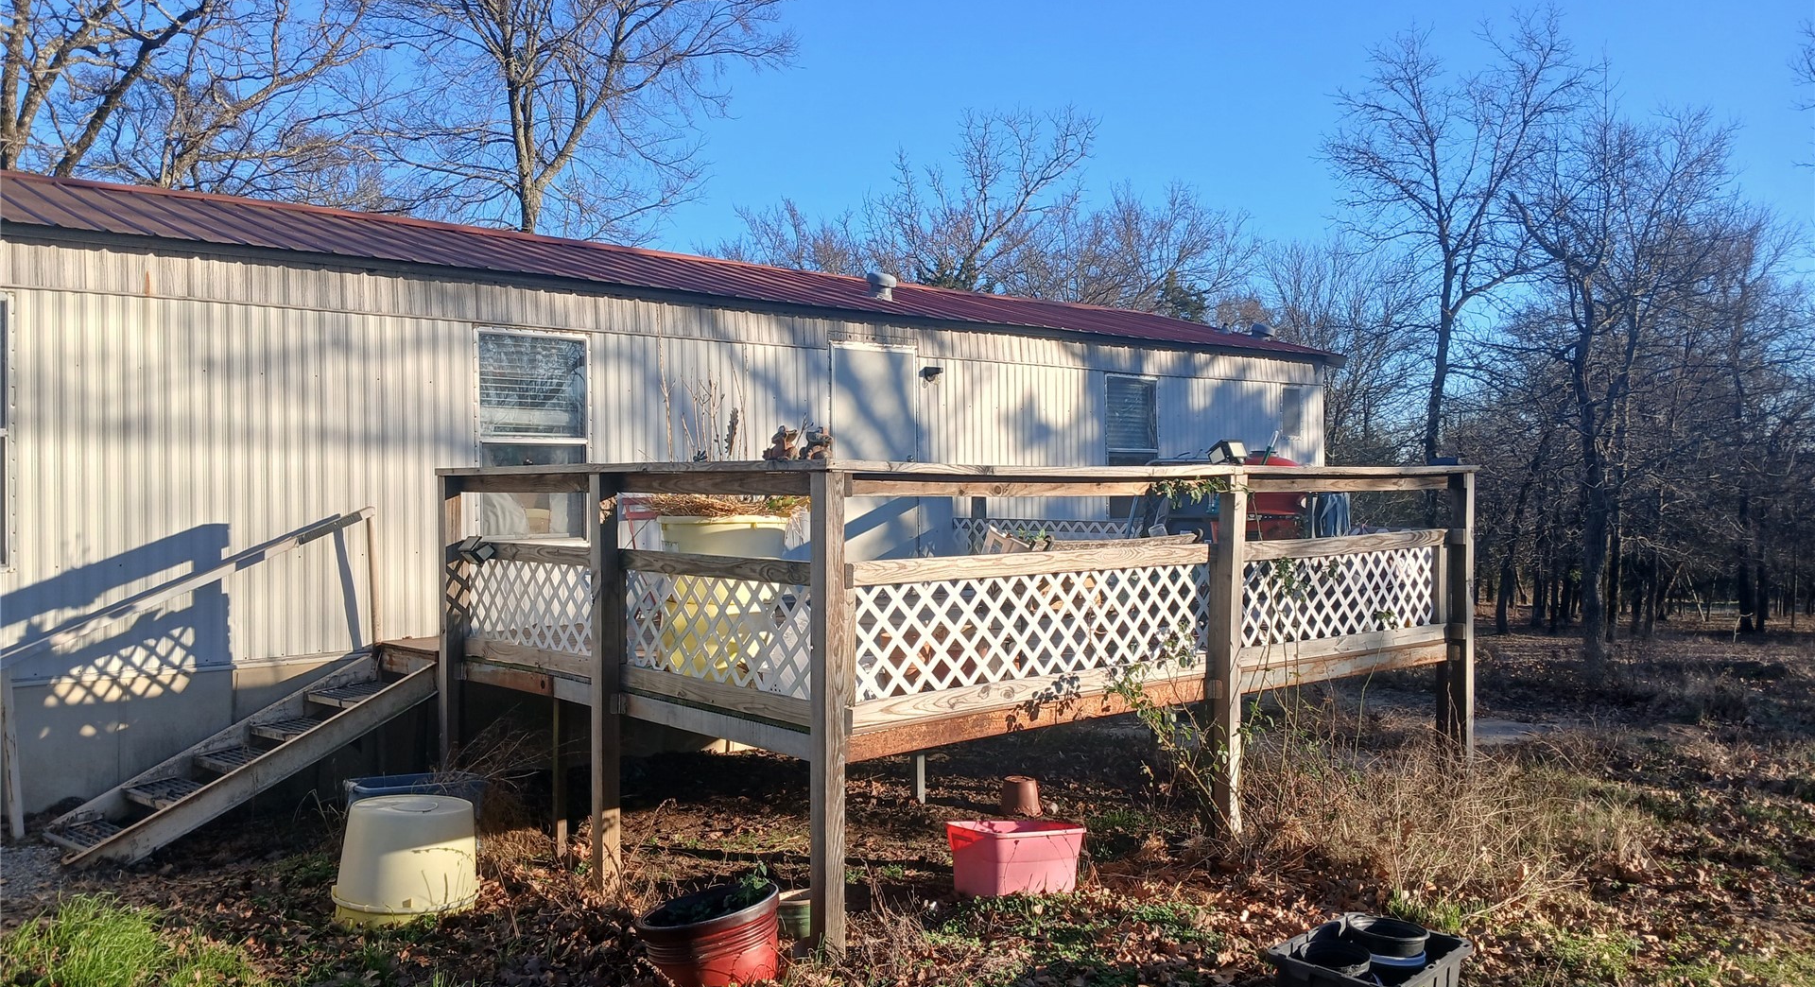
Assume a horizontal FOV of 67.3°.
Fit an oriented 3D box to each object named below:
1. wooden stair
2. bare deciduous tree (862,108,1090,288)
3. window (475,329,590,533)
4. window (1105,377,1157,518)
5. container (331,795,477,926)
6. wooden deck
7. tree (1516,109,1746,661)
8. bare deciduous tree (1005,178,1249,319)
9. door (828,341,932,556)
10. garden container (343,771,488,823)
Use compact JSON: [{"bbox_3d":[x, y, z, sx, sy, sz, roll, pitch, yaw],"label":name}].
[{"bbox_3d":[-3.355,1.288,6.939,1.750,0.790,0.720,0,1,-39],"label":"wooden stair"},{"bbox_3d":[1.250,-2.563,23.984,4.400,8.600,4.400,0,0,0],"label":"bare deciduous tree"},{"bbox_3d":[-2.437,-0.392,8.860,0.760,1.360,0.070,0,1,-39],"label":"window"},{"bbox_3d":[2.060,-0.410,12.350,0.730,1.310,0.070,0,1,-39],"label":"window"},{"bbox_3d":[-2.163,1.570,5.880,0.620,0.450,0.620,-3,1,0],"label":"container"},{"bbox_3d":[-0.006,0.756,7.954,4.500,1.780,4.430,0,1,-39],"label":"wooden deck"},{"bbox_3d":[7.900,-1.202,14.993,2.500,6.300,2.500,0,0,0],"label":"tree"},{"bbox_3d":[4.450,-2.184,26.986,4.800,7.900,4.800,0,0,0],"label":"bare deciduous tree"},{"bbox_3d":[-0.257,-0.157,10.529,0.880,1.950,0.070,0,1,-39],"label":"door"},{"bbox_3d":[-2.350,1.585,6.561,0.670,0.420,0.470,0,0,-6],"label":"garden container"}]

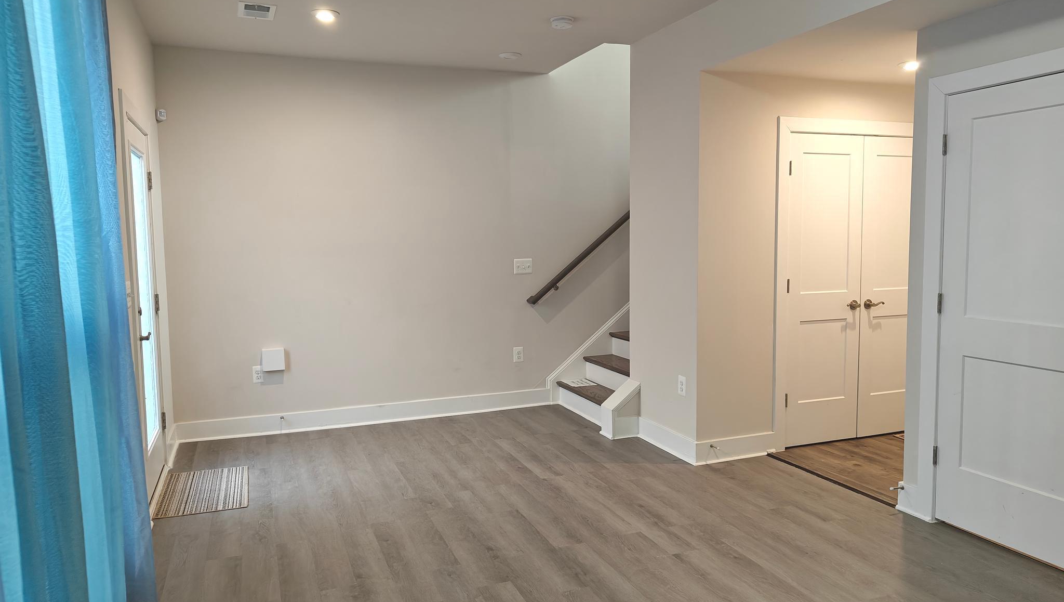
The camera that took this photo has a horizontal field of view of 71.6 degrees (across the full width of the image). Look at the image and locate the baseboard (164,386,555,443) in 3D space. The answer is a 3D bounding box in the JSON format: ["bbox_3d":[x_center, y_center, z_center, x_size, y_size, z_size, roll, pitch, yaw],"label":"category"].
[{"bbox_3d":[-1.184,0.872,5.725,2.856,0.139,0.025,-3,5,-21],"label":"baseboard"}]

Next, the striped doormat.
[{"bbox_3d":[-1.872,1.077,4.231,0.460,0.010,0.780,-3,5,-21],"label":"striped doormat"}]

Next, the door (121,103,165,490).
[{"bbox_3d":[-2.186,0.050,4.120,0.054,2.033,0.920,-3,5,-21],"label":"door"}]

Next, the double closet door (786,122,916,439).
[{"bbox_3d":[2.209,-0.078,4.981,1.191,2.038,0.047,-3,5,-21],"label":"double closet door"}]

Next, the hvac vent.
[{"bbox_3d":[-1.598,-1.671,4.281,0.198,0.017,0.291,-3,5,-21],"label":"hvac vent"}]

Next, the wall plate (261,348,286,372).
[{"bbox_3d":[-1.894,0.432,5.409,0.154,0.157,0.040,-3,5,-21],"label":"wall plate"}]

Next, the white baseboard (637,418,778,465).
[{"bbox_3d":[1.172,0.900,4.982,0.640,0.141,0.715,-3,5,-21],"label":"white baseboard"}]

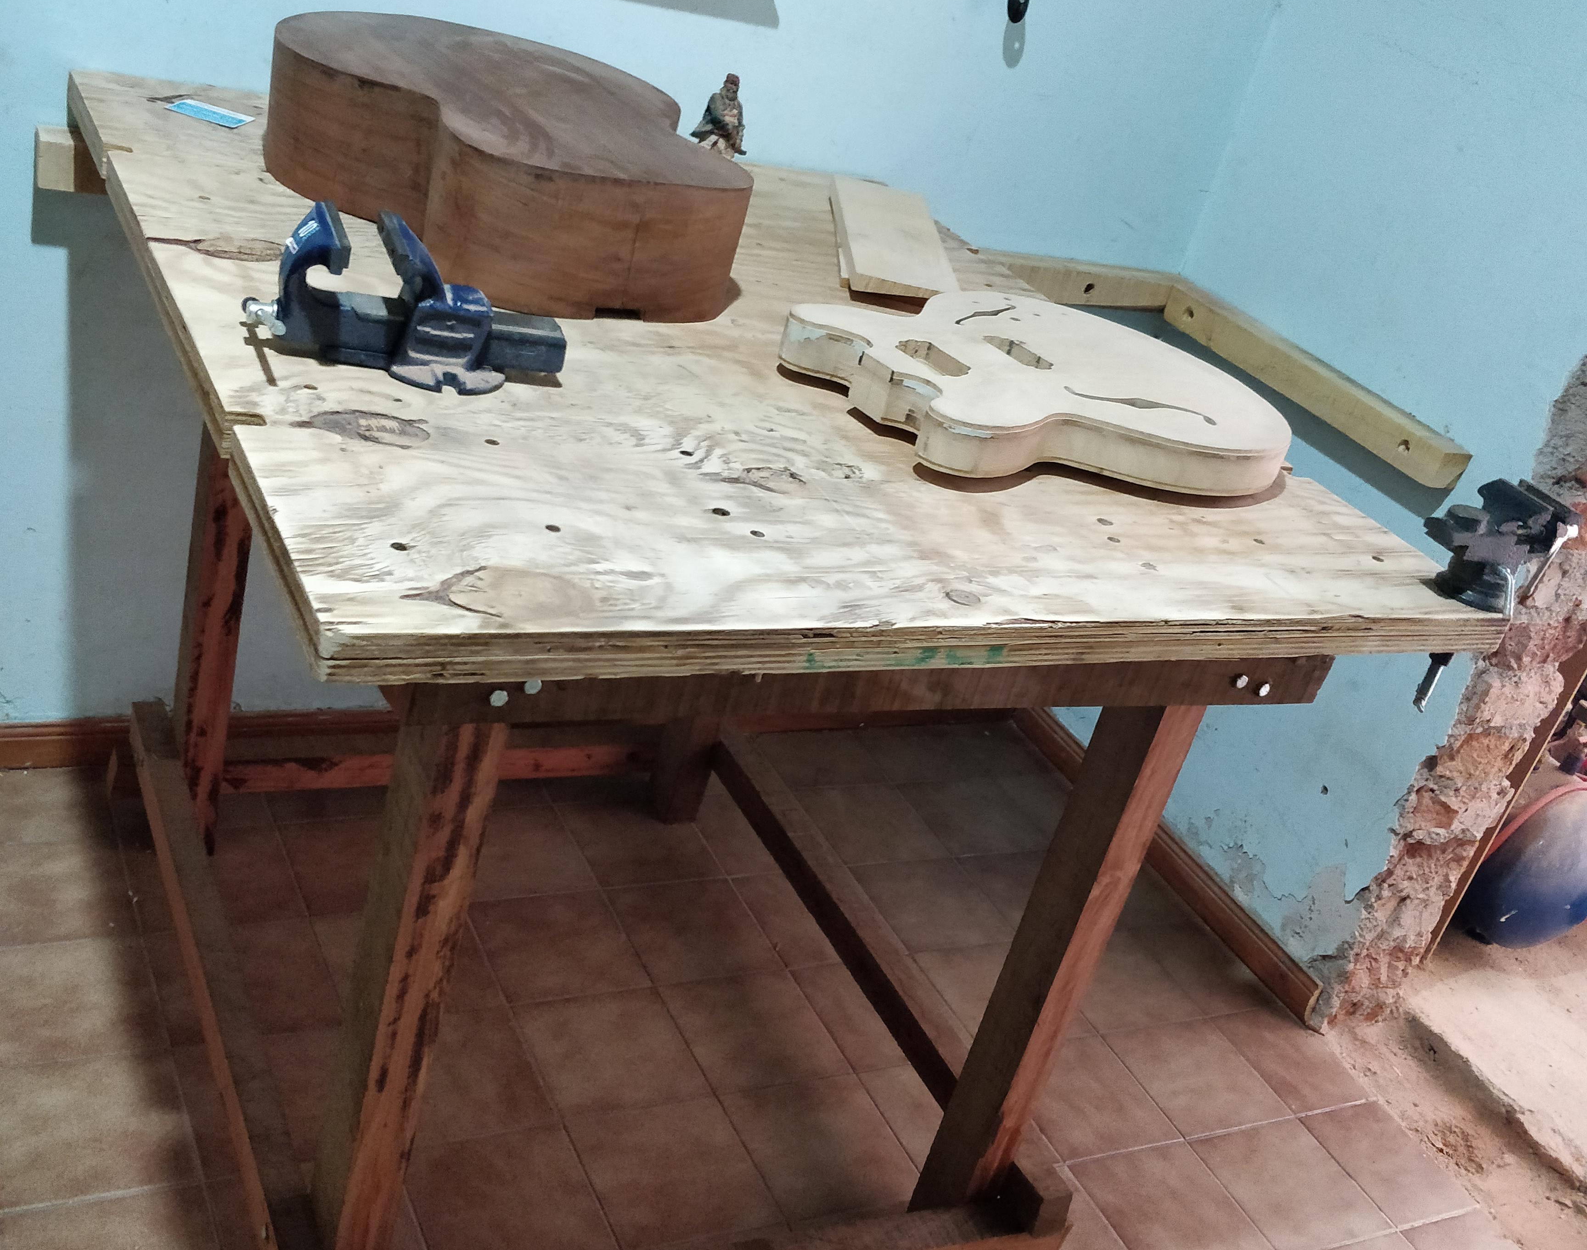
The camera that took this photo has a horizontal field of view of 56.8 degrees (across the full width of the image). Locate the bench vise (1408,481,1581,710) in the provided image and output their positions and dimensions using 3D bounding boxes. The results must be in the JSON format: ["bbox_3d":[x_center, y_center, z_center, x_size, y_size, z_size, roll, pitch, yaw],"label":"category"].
[{"bbox_3d":[0.696,-0.031,1.499,0.155,0.230,0.080,-3,36,-29],"label":"bench vise"}]

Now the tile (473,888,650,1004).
[{"bbox_3d":[-0.339,0.463,2.107,0.198,0.010,0.198,-3,36,-29],"label":"tile"}]

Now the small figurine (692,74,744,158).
[{"bbox_3d":[-0.099,-0.718,2.096,0.065,0.122,0.068,-1,34,-28],"label":"small figurine"}]

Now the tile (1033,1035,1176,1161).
[{"bbox_3d":[0.385,0.631,1.952,0.196,0.010,0.194,-1,31,-30],"label":"tile"}]

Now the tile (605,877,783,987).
[{"bbox_3d":[-0.150,0.461,2.199,0.198,0.010,0.198,-3,36,-29],"label":"tile"}]

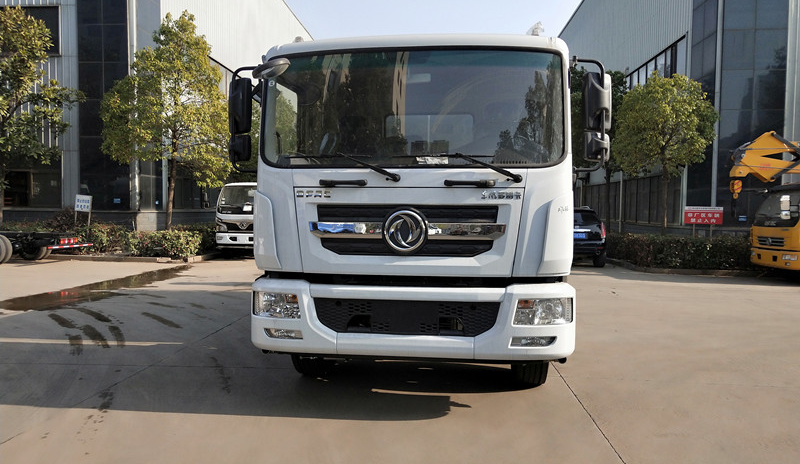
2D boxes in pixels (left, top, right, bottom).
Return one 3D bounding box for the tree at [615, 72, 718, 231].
[{"bbox_3d":[7.656,-1.813,16.600,2.898,5.484,2.898,1,3,4],"label":"tree"}]

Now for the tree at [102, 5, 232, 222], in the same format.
[{"bbox_3d":[-7.386,-3.101,18.200,3.911,7.695,3.911,1,3,4],"label":"tree"}]

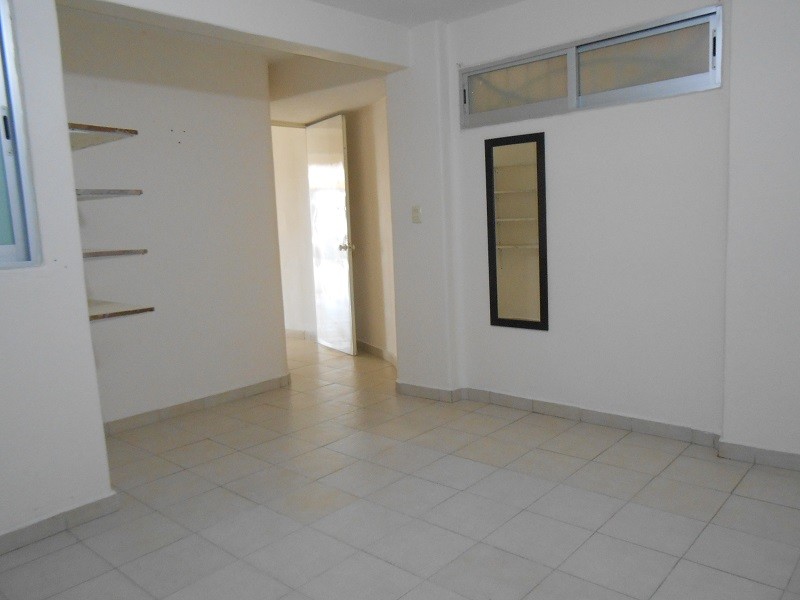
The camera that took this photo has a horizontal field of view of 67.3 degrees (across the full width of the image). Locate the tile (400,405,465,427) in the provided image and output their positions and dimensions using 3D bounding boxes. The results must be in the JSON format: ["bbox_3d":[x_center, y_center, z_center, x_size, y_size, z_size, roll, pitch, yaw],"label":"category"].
[{"bbox_3d":[0.232,0.727,3.788,0.313,0.010,0.313,3,9,42],"label":"tile"}]

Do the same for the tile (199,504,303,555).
[{"bbox_3d":[-0.579,0.904,2.350,0.302,0.010,0.302,4,9,41],"label":"tile"}]

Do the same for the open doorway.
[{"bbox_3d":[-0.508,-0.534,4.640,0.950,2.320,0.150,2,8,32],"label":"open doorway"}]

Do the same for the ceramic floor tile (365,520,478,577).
[{"bbox_3d":[0.076,0.889,2.169,0.304,0.009,0.304,3,9,42],"label":"ceramic floor tile"}]

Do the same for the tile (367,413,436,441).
[{"bbox_3d":[0.004,0.744,3.450,0.302,0.010,0.302,4,9,41],"label":"tile"}]

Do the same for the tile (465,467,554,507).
[{"bbox_3d":[0.483,0.818,2.620,0.304,0.009,0.304,3,9,42],"label":"tile"}]

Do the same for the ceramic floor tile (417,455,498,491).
[{"bbox_3d":[0.264,0.809,2.825,0.302,0.010,0.302,4,9,41],"label":"ceramic floor tile"}]

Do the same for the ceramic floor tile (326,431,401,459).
[{"bbox_3d":[-0.197,0.801,3.317,0.313,0.010,0.313,3,9,42],"label":"ceramic floor tile"}]

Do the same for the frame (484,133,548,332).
[{"bbox_3d":[0.716,-0.401,3.661,0.406,1.156,0.025,3,9,42],"label":"frame"}]

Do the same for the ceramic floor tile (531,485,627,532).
[{"bbox_3d":[0.718,0.838,2.433,0.302,0.010,0.302,4,9,41],"label":"ceramic floor tile"}]

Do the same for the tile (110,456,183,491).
[{"bbox_3d":[-1.282,0.859,2.970,0.302,0.010,0.302,4,9,41],"label":"tile"}]

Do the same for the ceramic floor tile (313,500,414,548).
[{"bbox_3d":[-0.149,0.902,2.434,0.313,0.010,0.313,3,9,42],"label":"ceramic floor tile"}]

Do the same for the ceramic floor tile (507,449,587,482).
[{"bbox_3d":[0.698,0.797,2.902,0.306,0.010,0.306,4,9,41],"label":"ceramic floor tile"}]

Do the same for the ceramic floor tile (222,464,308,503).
[{"bbox_3d":[-0.617,0.864,2.826,0.306,0.010,0.306,4,9,41],"label":"ceramic floor tile"}]

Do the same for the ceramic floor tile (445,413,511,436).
[{"bbox_3d":[0.441,0.731,3.543,0.306,0.010,0.306,4,9,41],"label":"ceramic floor tile"}]

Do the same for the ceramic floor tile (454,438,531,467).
[{"bbox_3d":[0.486,0.793,3.127,0.313,0.010,0.313,3,9,42],"label":"ceramic floor tile"}]

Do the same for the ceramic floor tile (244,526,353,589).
[{"bbox_3d":[-0.355,0.912,2.147,0.304,0.009,0.304,3,9,42],"label":"ceramic floor tile"}]

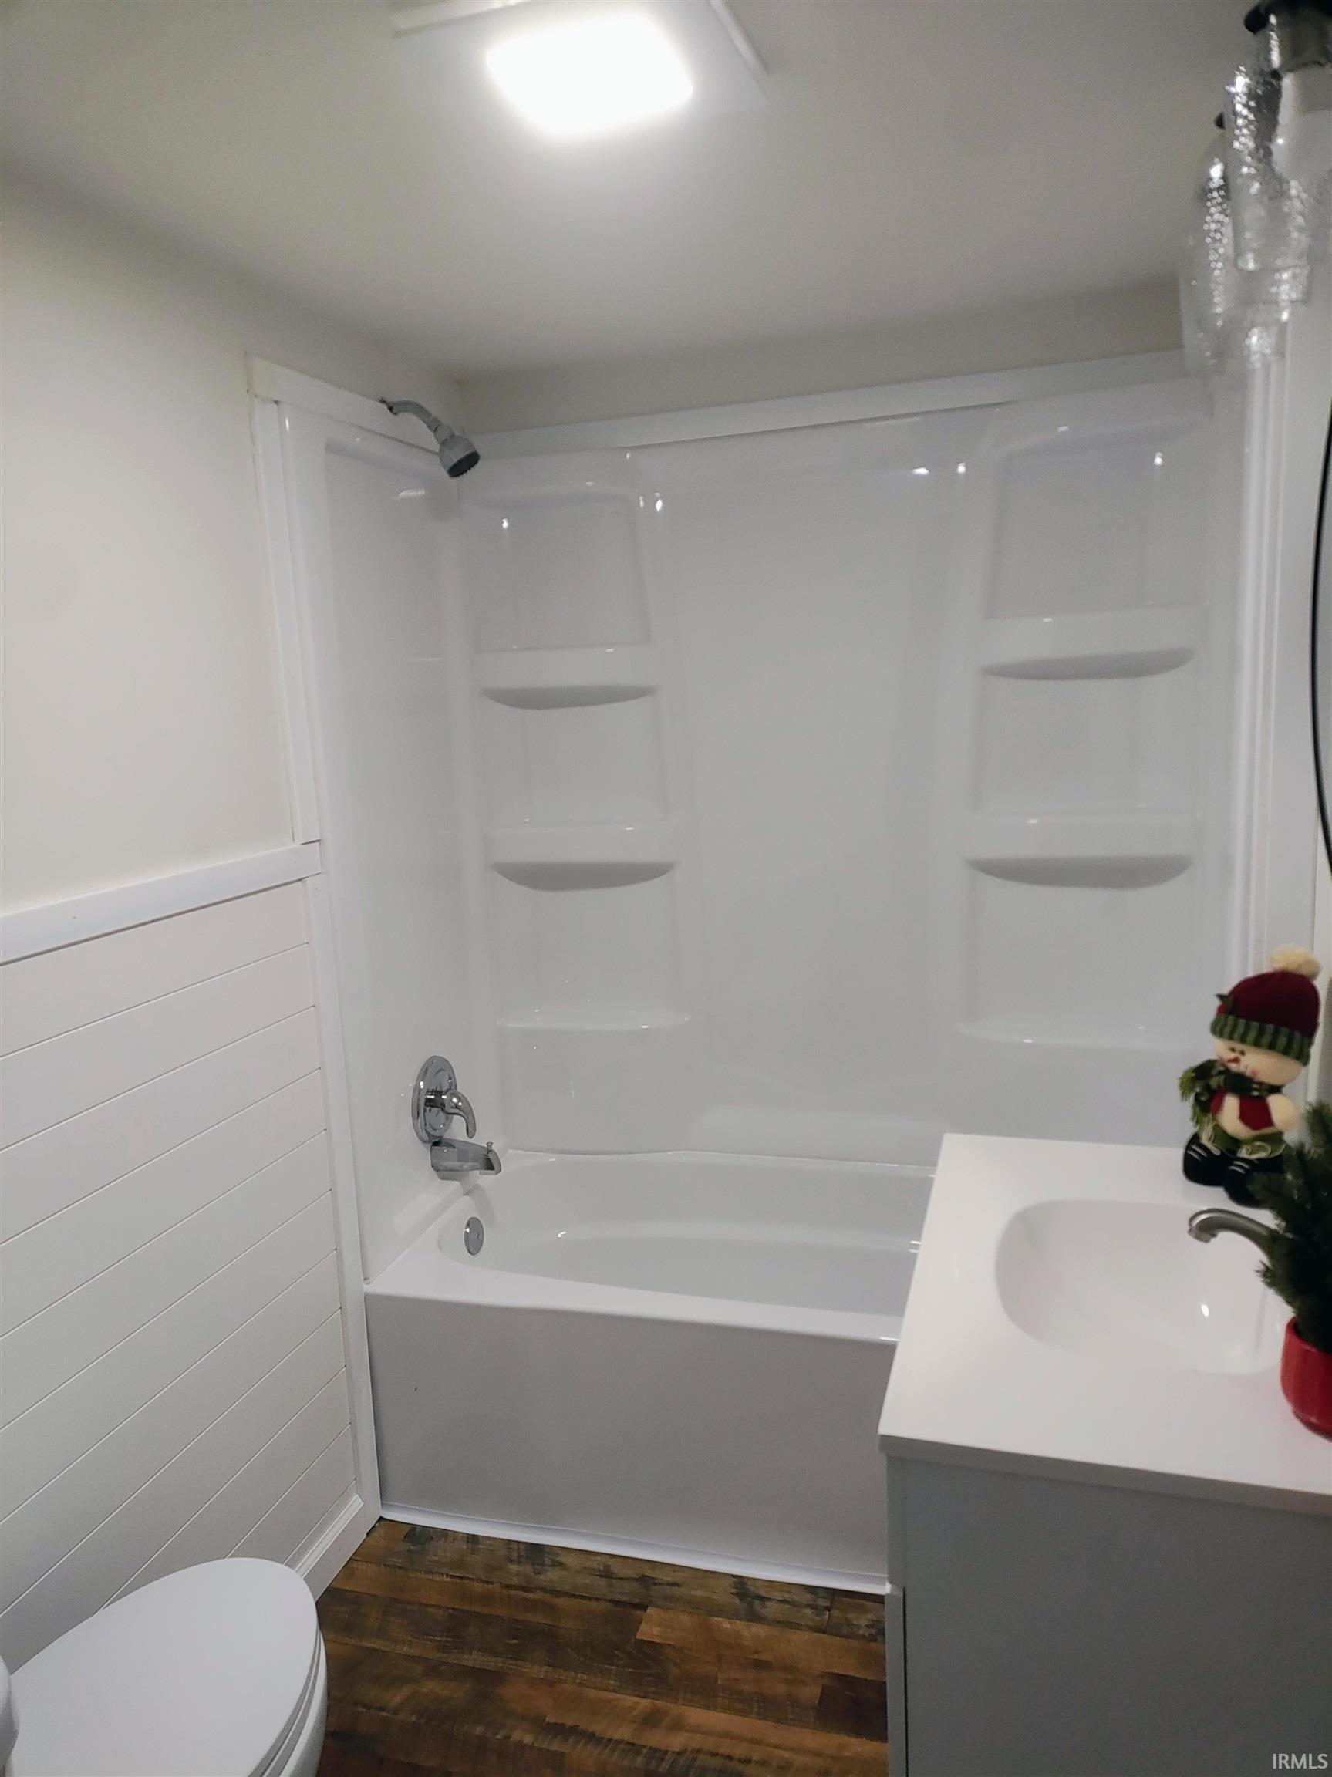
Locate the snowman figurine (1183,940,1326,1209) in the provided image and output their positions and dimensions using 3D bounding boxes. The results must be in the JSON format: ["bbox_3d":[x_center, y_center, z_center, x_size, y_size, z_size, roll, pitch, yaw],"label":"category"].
[{"bbox_3d":[0.754,0.229,1.635,0.135,0.315,0.150,-7,10,-26],"label":"snowman figurine"}]

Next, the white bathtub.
[{"bbox_3d":[0.286,0.902,2.538,1.524,0.451,0.775,0,9,17],"label":"white bathtub"}]

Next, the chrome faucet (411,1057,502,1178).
[{"bbox_3d":[-0.403,0.461,2.595,0.135,0.250,0.172,0,9,17],"label":"chrome faucet"}]

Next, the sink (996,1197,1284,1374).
[{"bbox_3d":[0.523,0.497,1.450,0.295,0.135,0.410,0,9,17],"label":"sink"}]

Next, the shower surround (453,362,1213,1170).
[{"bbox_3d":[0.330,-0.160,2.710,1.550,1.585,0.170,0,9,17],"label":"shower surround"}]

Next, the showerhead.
[{"bbox_3d":[-0.436,-0.848,2.419,0.185,0.155,0.075,0,9,17],"label":"showerhead"}]

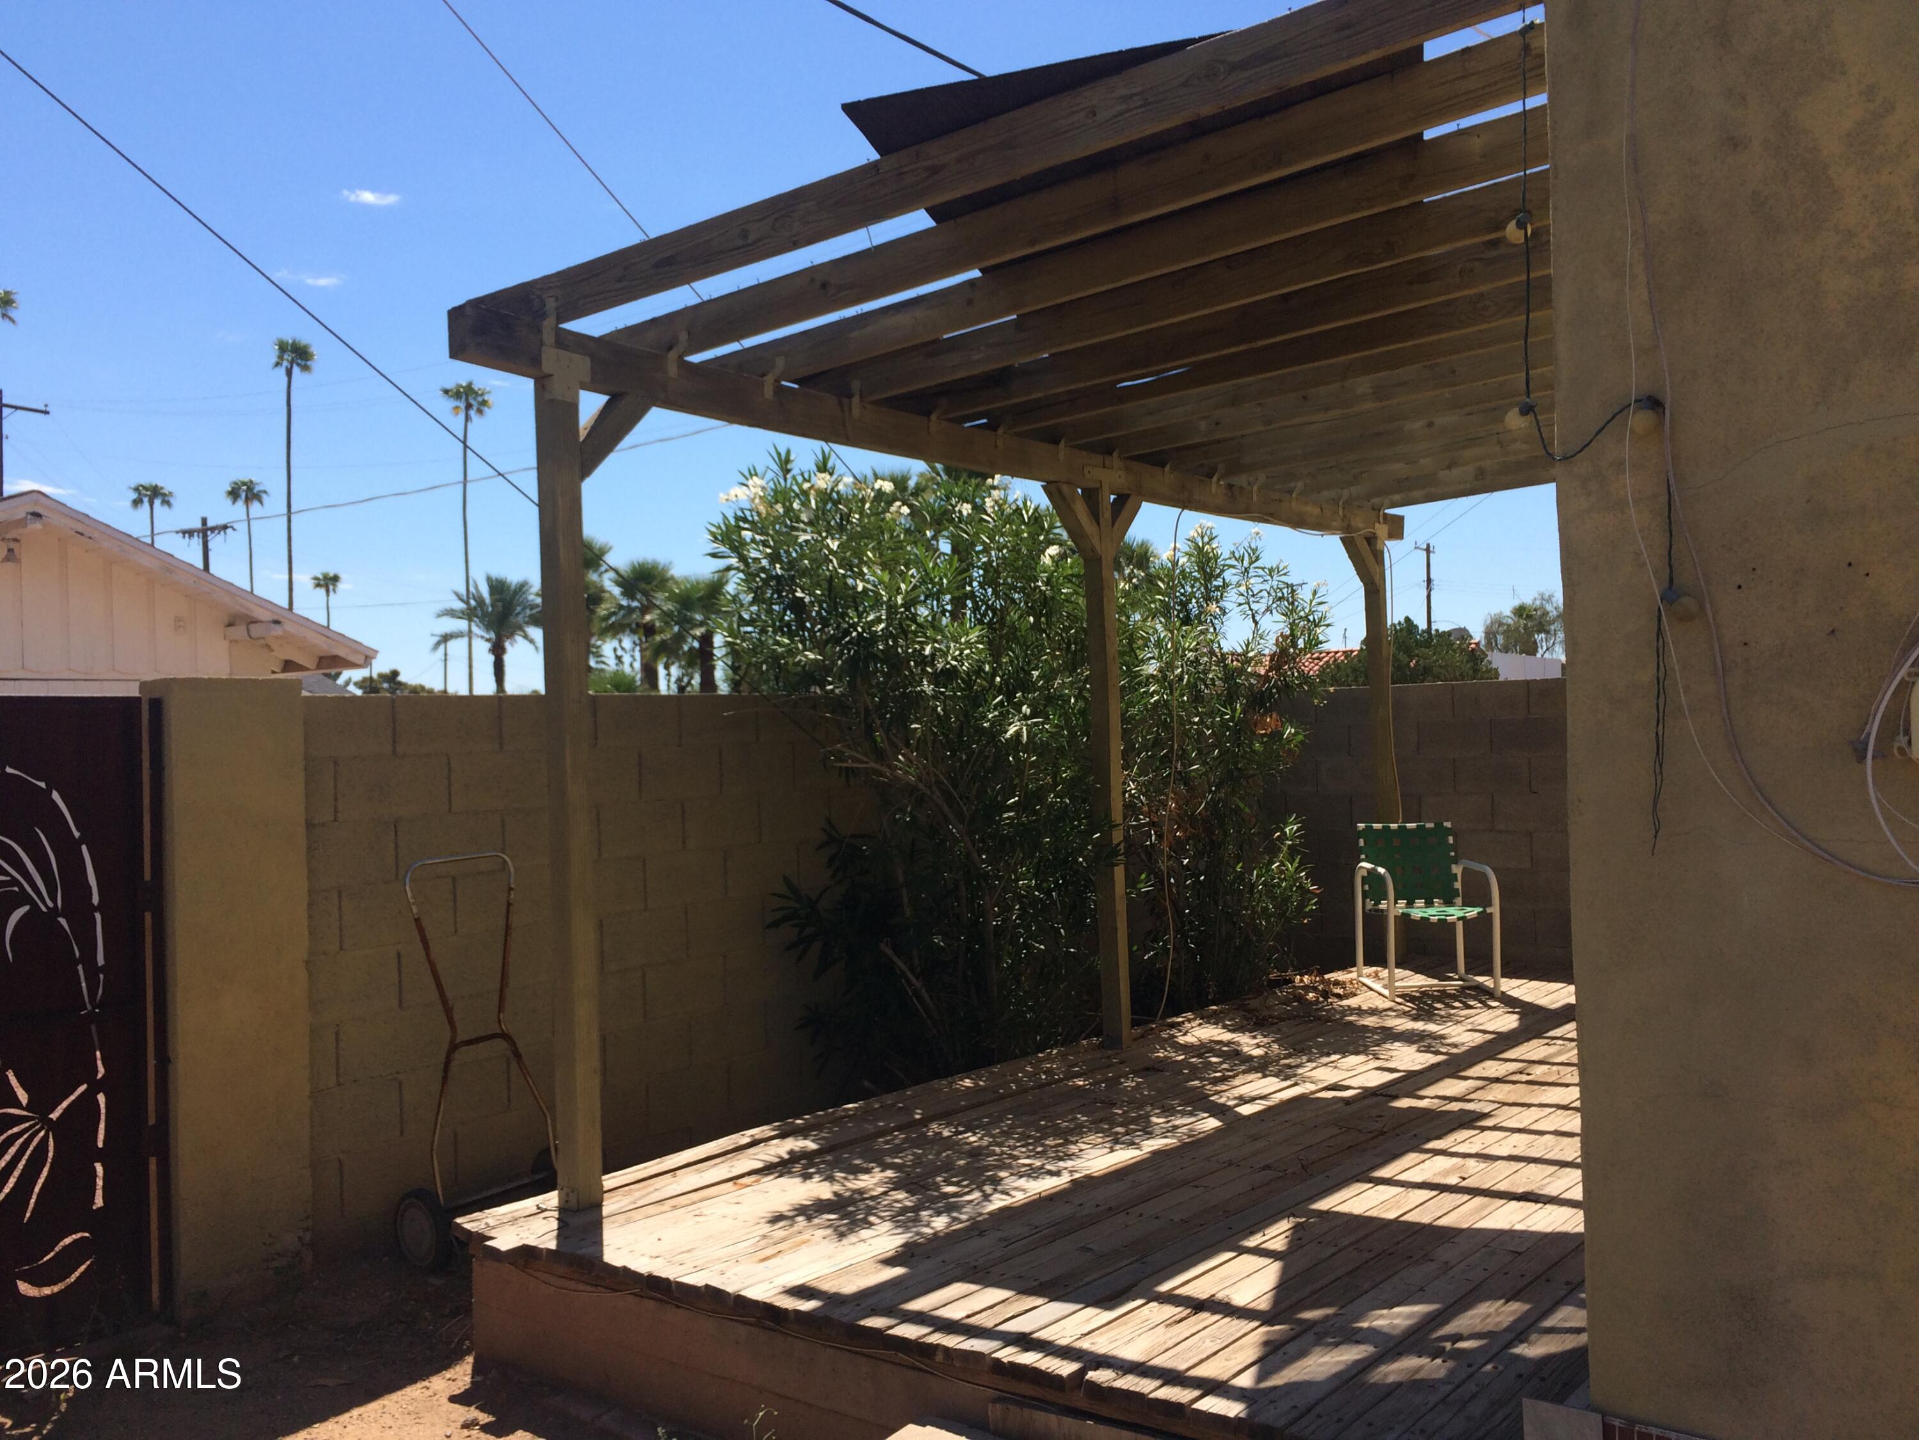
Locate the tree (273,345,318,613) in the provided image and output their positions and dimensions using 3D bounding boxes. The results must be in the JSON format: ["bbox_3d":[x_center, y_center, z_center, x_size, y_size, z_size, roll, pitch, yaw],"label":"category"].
[{"bbox_3d":[-35.267,-8.783,85.948,2.406,23.265,2.406,-1,0,0],"label":"tree"}]

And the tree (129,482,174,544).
[{"bbox_3d":[-49.030,-5.613,97.960,2.833,17.752,2.833,-1,0,0],"label":"tree"}]

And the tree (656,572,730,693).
[{"bbox_3d":[-8.798,-1.470,53.984,2.568,6.983,2.568,-1,0,0],"label":"tree"}]

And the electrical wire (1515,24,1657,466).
[{"bbox_3d":[1.002,-0.759,2.570,0.220,0.710,0.080,-2,0,38],"label":"electrical wire"}]

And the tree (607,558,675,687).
[{"bbox_3d":[-10.903,-1.743,54.983,2.616,7.647,2.616,-1,0,0],"label":"tree"}]

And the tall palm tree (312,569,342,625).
[{"bbox_3d":[-50.899,-4.305,129.965,2.546,15.522,2.546,-1,0,0],"label":"tall palm tree"}]

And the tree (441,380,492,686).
[{"bbox_3d":[-25.166,-7.480,82.955,2.709,20.110,2.709,-1,0,0],"label":"tree"}]

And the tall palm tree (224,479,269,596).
[{"bbox_3d":[-43.225,-5.825,97.960,2.742,17.875,2.742,-1,0,0],"label":"tall palm tree"}]

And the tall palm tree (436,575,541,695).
[{"bbox_3d":[-17.162,-1.568,59.983,4.476,7.666,4.476,-1,0,0],"label":"tall palm tree"}]

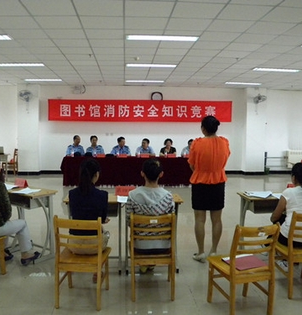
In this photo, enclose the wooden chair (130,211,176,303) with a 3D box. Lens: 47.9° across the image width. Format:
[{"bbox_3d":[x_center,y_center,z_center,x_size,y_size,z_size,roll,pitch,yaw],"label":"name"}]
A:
[{"bbox_3d":[0.006,0.846,3.090,0.403,0.806,0.479,0,4,-2],"label":"wooden chair"}]

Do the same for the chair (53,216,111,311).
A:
[{"bbox_3d":[-0.577,0.855,2.944,0.403,0.806,0.479,0,4,3],"label":"chair"}]

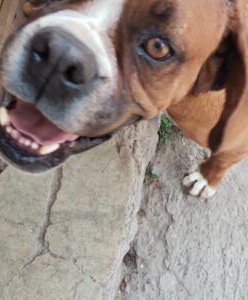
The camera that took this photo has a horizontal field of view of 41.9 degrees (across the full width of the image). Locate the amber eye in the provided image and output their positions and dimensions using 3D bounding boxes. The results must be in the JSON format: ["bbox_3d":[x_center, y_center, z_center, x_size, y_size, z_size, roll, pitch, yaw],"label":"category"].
[{"bbox_3d":[0.030,-0.088,0.280,0.024,0.015,0.020,26,103,-6],"label":"amber eye"}]

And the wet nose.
[{"bbox_3d":[-0.046,-0.064,0.238,0.050,0.030,0.043,31,97,6],"label":"wet nose"}]

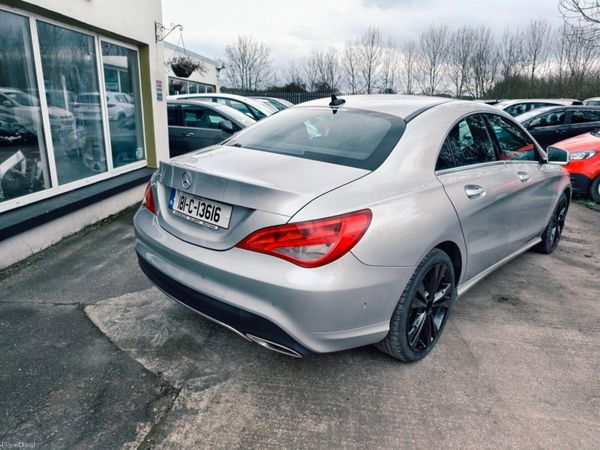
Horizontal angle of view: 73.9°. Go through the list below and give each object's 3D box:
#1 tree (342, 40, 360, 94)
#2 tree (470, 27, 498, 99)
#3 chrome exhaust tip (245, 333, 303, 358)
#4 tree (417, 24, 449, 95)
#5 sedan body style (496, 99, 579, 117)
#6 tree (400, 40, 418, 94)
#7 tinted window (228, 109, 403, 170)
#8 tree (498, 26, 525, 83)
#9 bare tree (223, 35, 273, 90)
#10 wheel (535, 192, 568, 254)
[{"bbox_3d":[4.222,-11.902,34.011,1.800,7.100,1.800,2,16,0],"label":"tree"},{"bbox_3d":[16.526,-13.180,36.234,2.458,8.848,2.458,2,16,0],"label":"tree"},{"bbox_3d":[-0.101,0.525,1.749,0.270,0.065,0.100,12,18,32],"label":"chrome exhaust tip"},{"bbox_3d":[12.172,-13.739,37.274,2.832,9.102,2.832,7,17,16],"label":"tree"},{"bbox_3d":[7.027,-3.146,12.647,4.300,1.520,1.800,5,16,9],"label":"sedan body style"},{"bbox_3d":[9.731,-12.628,36.037,1.580,7.437,1.580,2,16,0],"label":"tree"},{"bbox_3d":[0.078,-0.557,2.458,1.250,0.120,0.580,17,54,42],"label":"tinted window"},{"bbox_3d":[18.276,-12.716,35.229,2.173,8.782,2.173,10,18,25],"label":"tree"},{"bbox_3d":[-5.020,-13.980,38.080,4.547,7.713,4.547,0,16,-8],"label":"bare tree"},{"bbox_3d":[2.539,-0.027,4.109,0.225,0.634,0.634,17,21,42],"label":"wheel"}]

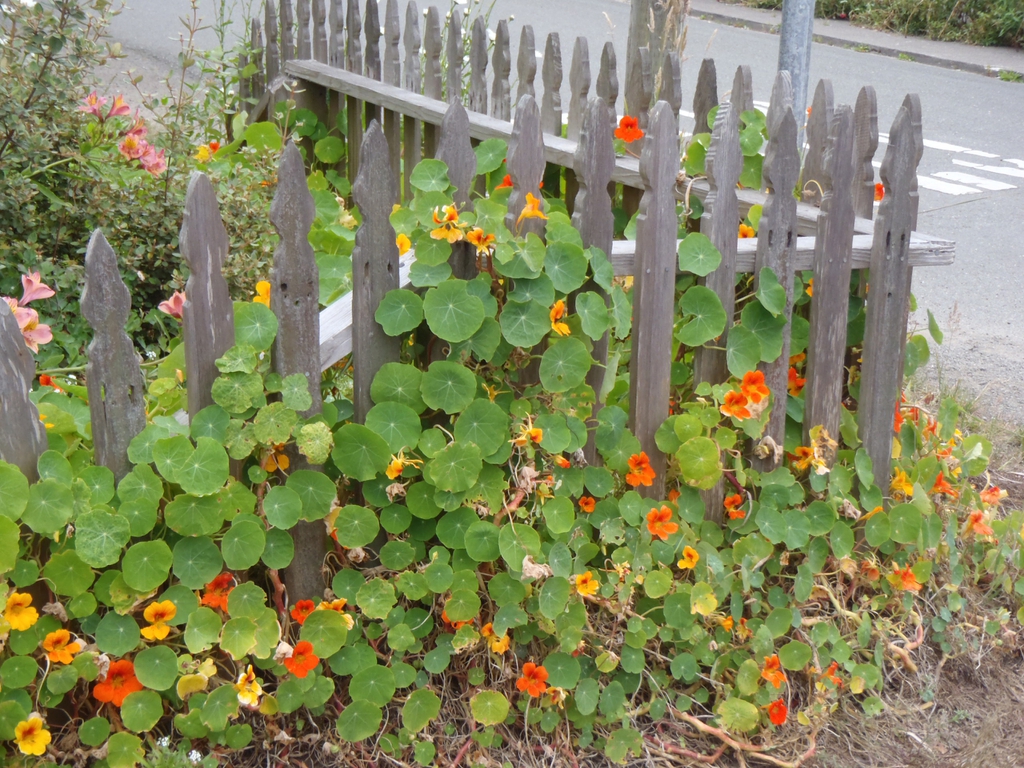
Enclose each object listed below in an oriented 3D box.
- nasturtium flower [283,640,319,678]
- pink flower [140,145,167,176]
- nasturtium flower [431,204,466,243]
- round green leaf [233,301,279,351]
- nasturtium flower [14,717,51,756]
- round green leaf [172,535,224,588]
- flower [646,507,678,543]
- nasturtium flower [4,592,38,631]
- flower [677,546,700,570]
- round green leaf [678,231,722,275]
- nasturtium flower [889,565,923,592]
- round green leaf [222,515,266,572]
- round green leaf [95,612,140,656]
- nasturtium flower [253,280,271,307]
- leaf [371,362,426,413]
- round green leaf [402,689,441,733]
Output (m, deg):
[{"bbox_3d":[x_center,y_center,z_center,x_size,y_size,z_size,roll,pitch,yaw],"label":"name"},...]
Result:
[{"bbox_3d":[-0.334,0.434,2.800,0.055,0.058,0.040,-2,-14,-7],"label":"nasturtium flower"},{"bbox_3d":[-0.808,-0.504,4.000,0.052,0.060,0.048,-15,15,-37],"label":"pink flower"},{"bbox_3d":[-0.102,-0.255,2.820,0.054,0.060,0.045,0,3,0],"label":"nasturtium flower"},{"bbox_3d":[-0.456,-0.104,3.170,0.079,0.087,0.020,-2,-11,-6],"label":"round green leaf"},{"bbox_3d":[-0.616,0.451,2.275,0.046,0.051,0.040,-7,-5,-23],"label":"nasturtium flower"},{"bbox_3d":[-0.461,0.262,2.600,0.073,0.075,0.020,-1,-10,-3],"label":"round green leaf"},{"bbox_3d":[0.257,0.240,3.030,0.055,0.061,0.040,5,-5,12],"label":"flower"},{"bbox_3d":[-0.624,0.289,2.255,0.043,0.048,0.040,-6,-6,-20],"label":"nasturtium flower"},{"bbox_3d":[0.299,0.295,3.004,0.041,0.041,0.035,12,6,29],"label":"flower"},{"bbox_3d":[0.320,-0.220,3.030,0.075,0.073,0.018,5,1,13],"label":"round green leaf"},{"bbox_3d":[0.672,0.335,3.050,0.051,0.049,0.040,-8,-5,-25],"label":"nasturtium flower"},{"bbox_3d":[-0.428,0.256,2.830,0.075,0.080,0.022,2,-21,4],"label":"round green leaf"},{"bbox_3d":[-0.596,0.377,2.680,0.067,0.022,0.069,-2,61,-8],"label":"round green leaf"},{"bbox_3d":[-0.398,-0.142,2.876,0.046,0.049,0.039,-7,9,-17],"label":"nasturtium flower"},{"bbox_3d":[-0.192,0.006,3.000,0.096,0.093,0.024,-1,-17,-4],"label":"leaf"},{"bbox_3d":[-0.158,0.570,3.100,0.066,0.077,0.018,3,-17,7],"label":"round green leaf"}]

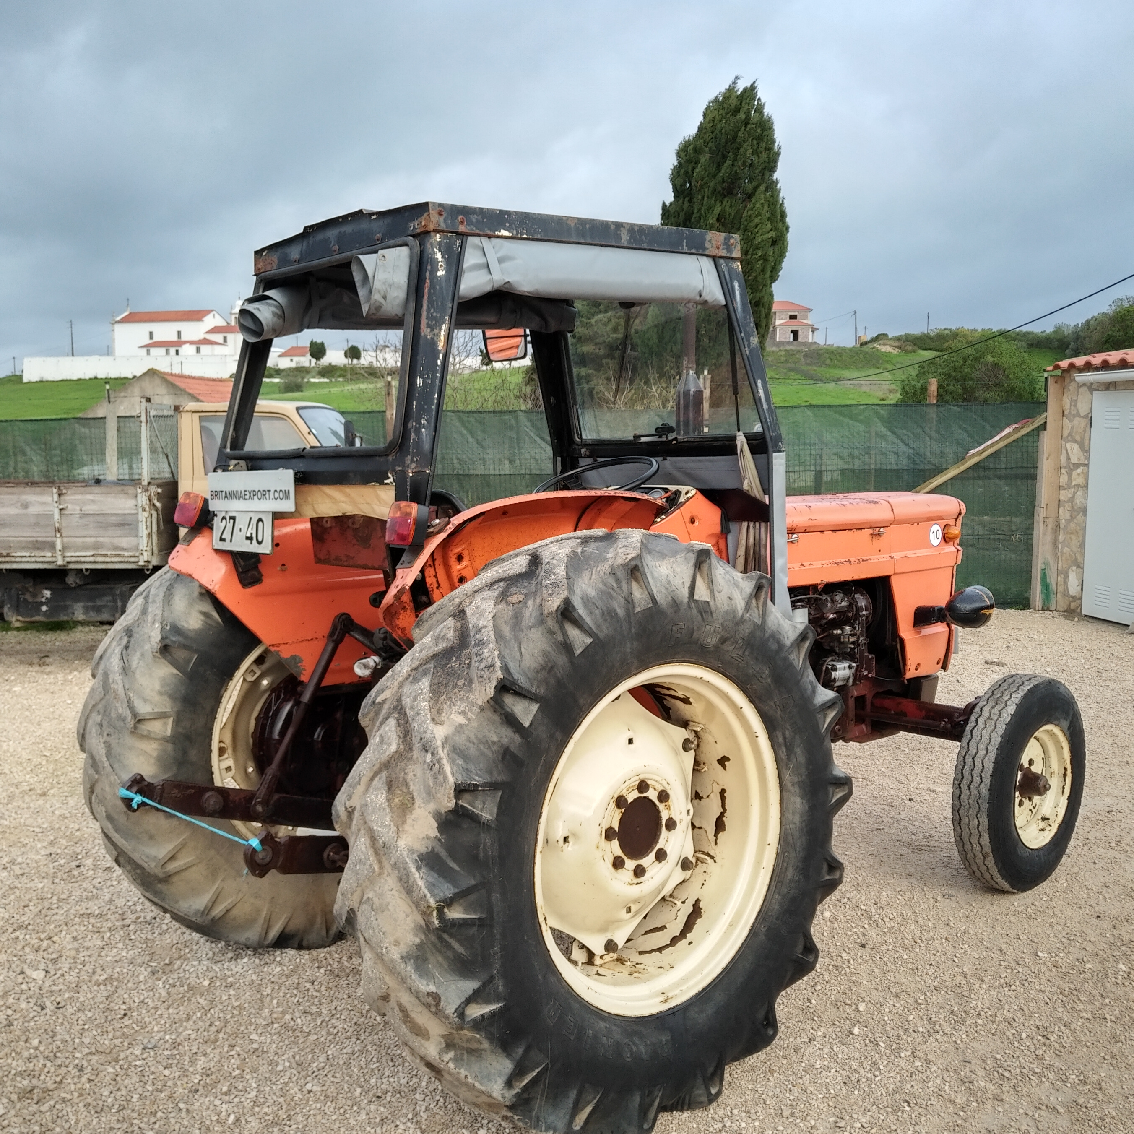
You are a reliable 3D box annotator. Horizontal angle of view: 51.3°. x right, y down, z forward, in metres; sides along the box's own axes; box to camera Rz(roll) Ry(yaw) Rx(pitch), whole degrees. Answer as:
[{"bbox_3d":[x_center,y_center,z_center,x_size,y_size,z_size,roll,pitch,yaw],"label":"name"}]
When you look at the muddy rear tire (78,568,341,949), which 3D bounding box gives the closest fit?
[{"bbox_3d":[-0.878,0.533,3.938,1.390,1.365,0.385,-4,5,-41],"label":"muddy rear tire"}]

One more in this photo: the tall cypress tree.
[{"bbox_3d":[2.360,-3.630,17.500,1.950,7.300,1.950,0,4,0],"label":"tall cypress tree"}]

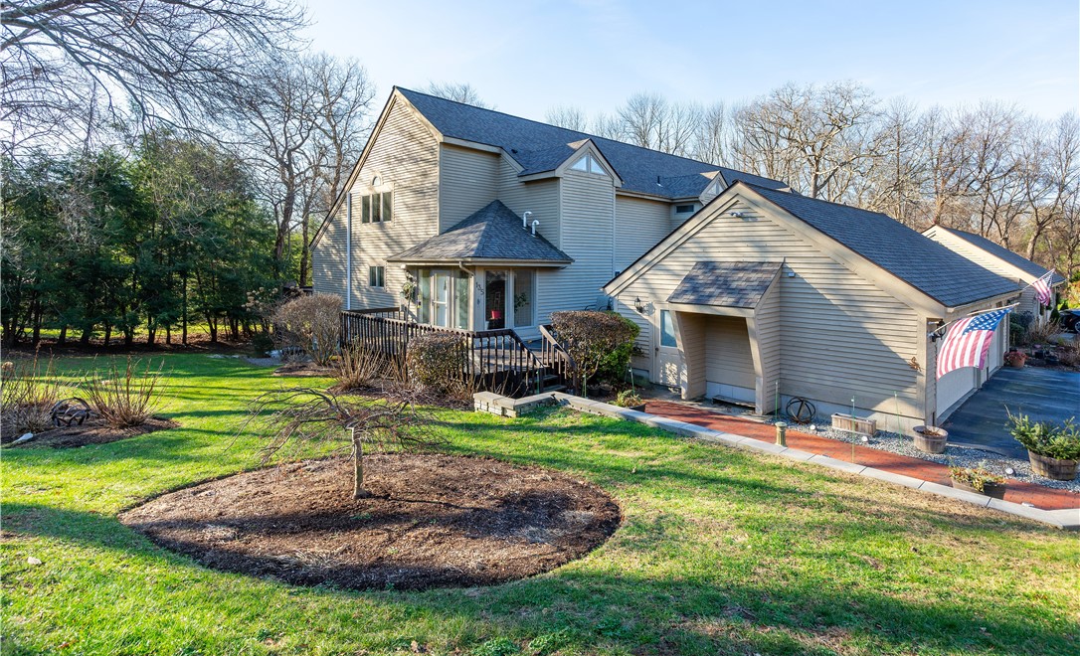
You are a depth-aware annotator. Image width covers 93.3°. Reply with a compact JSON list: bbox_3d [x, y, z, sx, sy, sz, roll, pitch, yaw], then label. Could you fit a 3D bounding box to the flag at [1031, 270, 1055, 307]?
[{"bbox_3d":[15.082,-1.193,15.300,0.350,1.100,0.650,-5,8,-41],"label":"flag"}]

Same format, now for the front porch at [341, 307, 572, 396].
[{"bbox_3d":[-3.115,0.540,14.200,7.500,1.500,1.250,5,8,42],"label":"front porch"}]

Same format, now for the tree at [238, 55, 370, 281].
[{"bbox_3d":[-12.452,-7.556,27.000,7.600,14.200,7.000,0,6,0],"label":"tree"}]

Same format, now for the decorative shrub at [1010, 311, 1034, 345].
[{"bbox_3d":[16.919,0.035,18.000,1.100,1.200,1.100,0,6,0],"label":"decorative shrub"}]

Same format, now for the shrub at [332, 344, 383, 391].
[{"bbox_3d":[-4.831,1.040,13.500,1.350,1.320,1.300,0,6,0],"label":"shrub"}]

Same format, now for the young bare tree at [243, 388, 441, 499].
[{"bbox_3d":[-2.734,1.613,7.100,2.850,1.550,2.500,0,6,0],"label":"young bare tree"}]

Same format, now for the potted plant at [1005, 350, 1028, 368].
[{"bbox_3d":[14.011,0.936,15.000,0.680,0.550,0.650,0,6,0],"label":"potted plant"}]

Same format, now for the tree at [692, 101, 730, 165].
[{"bbox_3d":[14.128,-10.606,42.000,3.200,16.000,3.200,0,6,0],"label":"tree"}]

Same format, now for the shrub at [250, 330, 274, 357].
[{"bbox_3d":[-9.266,0.530,17.000,0.880,0.900,0.880,0,6,0],"label":"shrub"}]

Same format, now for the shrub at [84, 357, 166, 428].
[{"bbox_3d":[-8.265,1.243,10.200,1.750,1.420,1.600,0,6,0],"label":"shrub"}]

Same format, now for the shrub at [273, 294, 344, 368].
[{"bbox_3d":[-7.362,0.078,16.100,2.250,2.250,2.100,0,6,0],"label":"shrub"}]

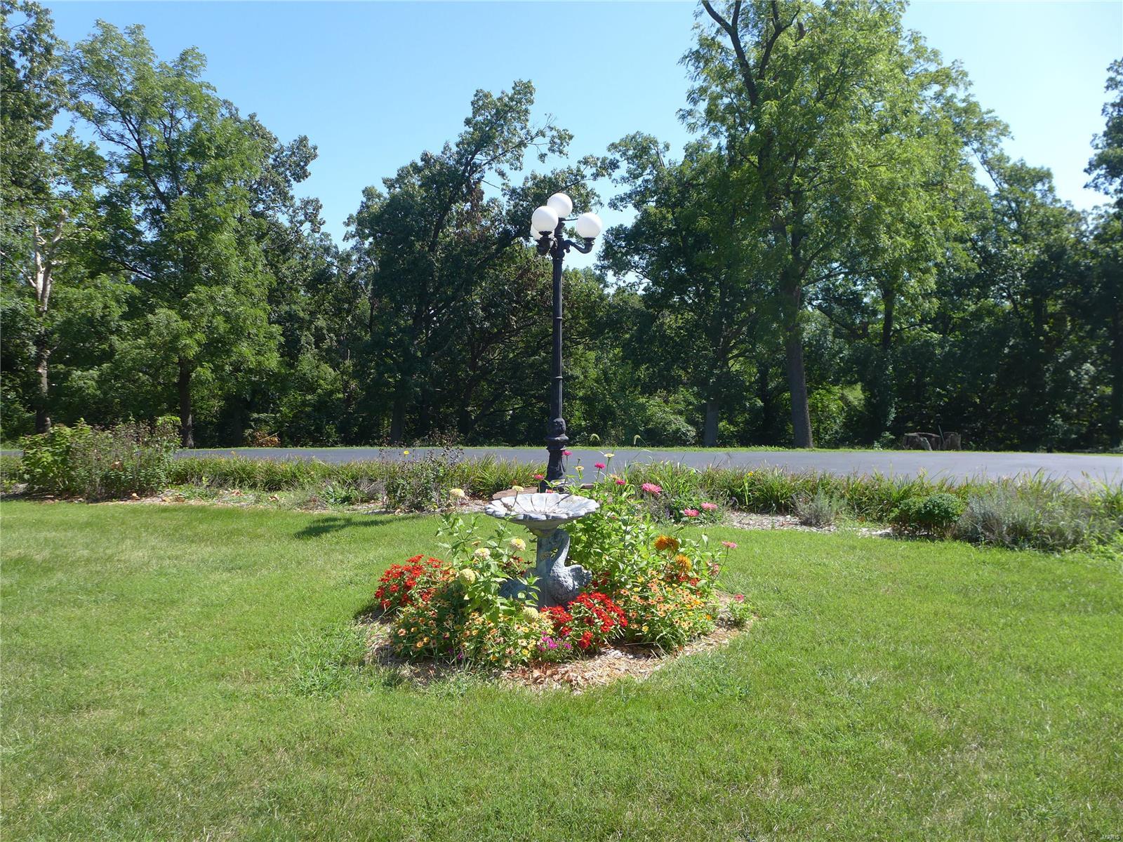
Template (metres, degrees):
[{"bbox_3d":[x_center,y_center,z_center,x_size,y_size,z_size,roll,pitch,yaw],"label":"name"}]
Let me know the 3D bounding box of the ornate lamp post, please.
[{"bbox_3d":[0.041,-0.705,7.502,0.684,2.928,0.741,1,5,0],"label":"ornate lamp post"}]

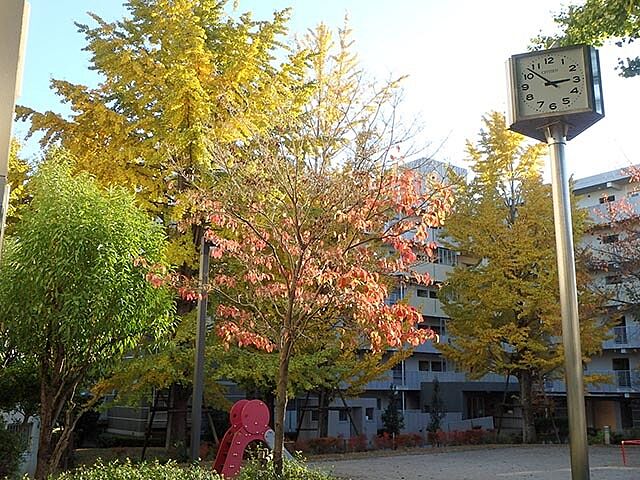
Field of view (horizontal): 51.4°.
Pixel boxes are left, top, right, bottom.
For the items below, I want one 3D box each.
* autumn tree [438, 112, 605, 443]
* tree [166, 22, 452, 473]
[{"bbox_3d":[8.265,1.188,27.365,6.810,13.710,6.260,0,-12,0],"label":"autumn tree"},{"bbox_3d":[-0.171,-0.080,11.058,4.730,7.680,4.020,0,-12,0],"label":"tree"}]

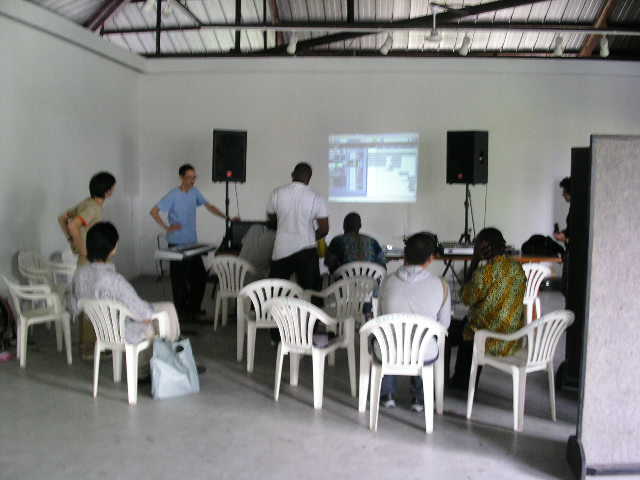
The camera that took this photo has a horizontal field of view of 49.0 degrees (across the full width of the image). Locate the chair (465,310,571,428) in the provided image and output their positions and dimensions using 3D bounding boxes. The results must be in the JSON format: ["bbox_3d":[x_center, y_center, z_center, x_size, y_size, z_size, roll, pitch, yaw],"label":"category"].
[{"bbox_3d":[1.373,0.825,4.697,0.570,0.800,0.540,-4,7,-35],"label":"chair"}]

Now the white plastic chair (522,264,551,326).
[{"bbox_3d":[1.967,0.589,7.214,0.570,0.765,0.530,-1,5,-12],"label":"white plastic chair"}]

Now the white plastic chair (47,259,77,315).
[{"bbox_3d":[-2.871,0.523,7.796,0.550,0.780,0.570,-2,5,-20],"label":"white plastic chair"}]

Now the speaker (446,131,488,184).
[{"bbox_3d":[1.883,-1.046,8.941,0.380,0.655,0.420,-5,7,-43],"label":"speaker"}]

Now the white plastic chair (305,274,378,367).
[{"bbox_3d":[0.188,0.677,6.227,0.570,0.800,0.540,-4,7,-34],"label":"white plastic chair"}]

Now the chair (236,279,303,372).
[{"bbox_3d":[-0.415,0.699,5.992,0.570,0.800,0.540,-1,6,-7],"label":"chair"}]

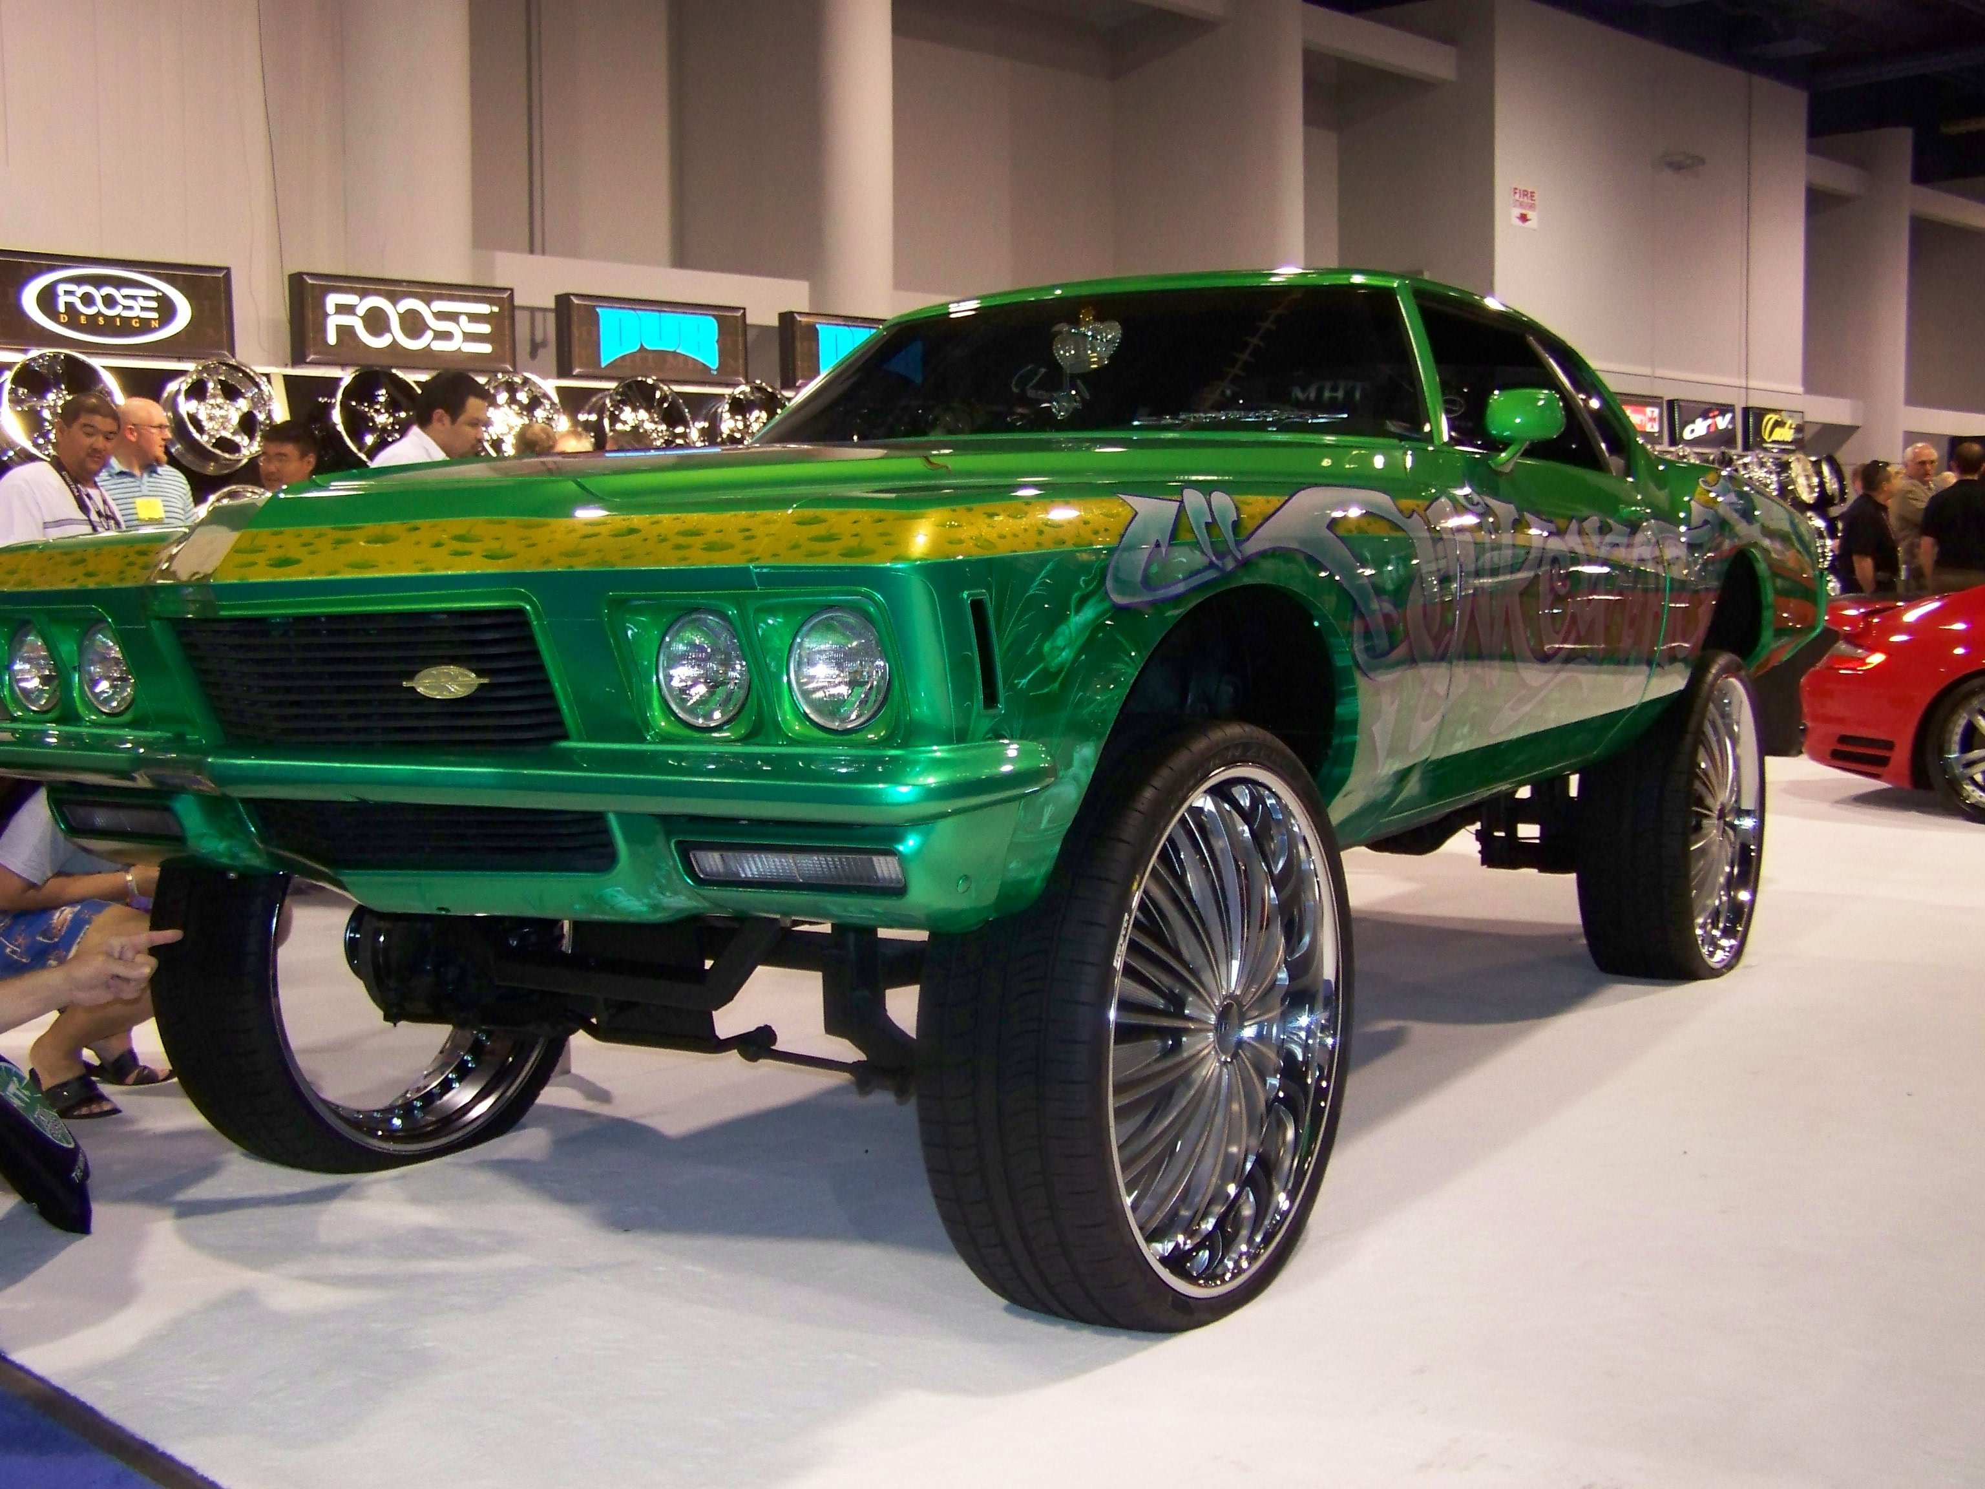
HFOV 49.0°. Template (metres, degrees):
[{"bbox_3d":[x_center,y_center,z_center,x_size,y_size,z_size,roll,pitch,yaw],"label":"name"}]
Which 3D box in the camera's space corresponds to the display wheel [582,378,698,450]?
[{"bbox_3d":[-2.095,-1.826,12.921,0.647,0.647,0.250,-5,-4,-45],"label":"display wheel"}]

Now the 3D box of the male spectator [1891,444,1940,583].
[{"bbox_3d":[5.137,-0.761,12.100,0.500,1.831,0.330,-3,5,-33],"label":"male spectator"}]

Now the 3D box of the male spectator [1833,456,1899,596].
[{"bbox_3d":[4.821,-0.699,12.000,0.320,1.730,0.480,-1,4,-9],"label":"male spectator"}]

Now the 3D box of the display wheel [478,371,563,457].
[{"bbox_3d":[-2.716,-1.785,12.300,0.587,0.587,0.250,-5,-4,-45],"label":"display wheel"}]

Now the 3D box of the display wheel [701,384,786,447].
[{"bbox_3d":[-1.508,-1.941,13.502,0.552,0.552,0.250,-5,-4,-45],"label":"display wheel"}]

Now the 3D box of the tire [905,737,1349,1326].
[{"bbox_3d":[0.247,0.417,3.302,0.300,0.900,0.900,2,5,32],"label":"tire"}]

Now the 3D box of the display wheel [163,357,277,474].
[{"bbox_3d":[-3.931,-1.665,11.089,0.527,0.527,0.250,-5,-4,-45],"label":"display wheel"}]

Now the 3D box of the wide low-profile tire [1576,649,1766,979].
[{"bbox_3d":[1.869,0.202,5.964,0.300,0.900,0.900,2,5,32],"label":"wide low-profile tire"}]

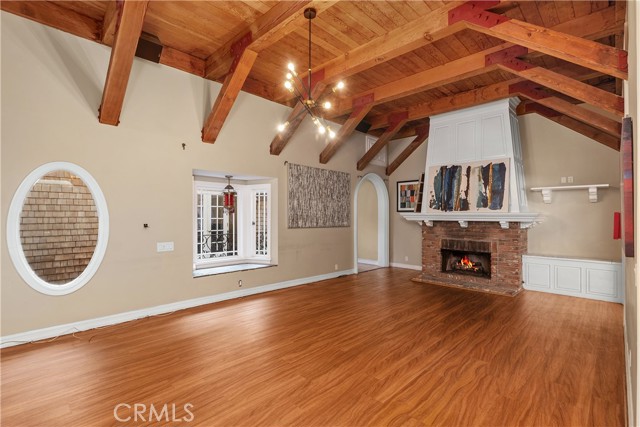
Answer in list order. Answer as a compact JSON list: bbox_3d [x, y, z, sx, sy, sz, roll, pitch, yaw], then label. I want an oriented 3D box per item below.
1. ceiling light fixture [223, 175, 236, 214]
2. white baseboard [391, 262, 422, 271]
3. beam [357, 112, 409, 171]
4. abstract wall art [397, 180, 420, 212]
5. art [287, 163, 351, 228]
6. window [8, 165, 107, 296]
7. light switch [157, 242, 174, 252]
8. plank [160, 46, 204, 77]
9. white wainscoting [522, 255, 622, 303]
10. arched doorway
[{"bbox_3d":[-1.505,-0.331,5.036,0.200,0.604,0.200,0,-1,45],"label":"ceiling light fixture"},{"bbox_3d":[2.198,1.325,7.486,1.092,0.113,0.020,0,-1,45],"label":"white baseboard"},{"bbox_3d":[1.377,-1.505,6.605,0.161,0.199,1.542,1,-39,-45],"label":"beam"},{"bbox_3d":[2.222,-0.411,7.443,0.732,0.771,0.035,0,-1,45],"label":"abstract wall art"},{"bbox_3d":[0.068,-0.306,6.119,0.035,1.189,1.782,0,-1,45],"label":"art"},{"bbox_3d":[-2.769,0.164,3.260,0.080,1.426,0.839,0,-1,45],"label":"window"},{"bbox_3d":[-2.033,0.444,3.997,0.012,0.119,0.207,0,-1,45],"label":"light switch"},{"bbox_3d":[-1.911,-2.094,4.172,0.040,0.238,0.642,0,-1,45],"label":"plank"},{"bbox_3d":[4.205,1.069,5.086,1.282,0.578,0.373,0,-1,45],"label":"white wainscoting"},{"bbox_3d":[1.230,0.204,7.447,0.218,2.348,1.478,0,-1,45],"label":"arched doorway"}]

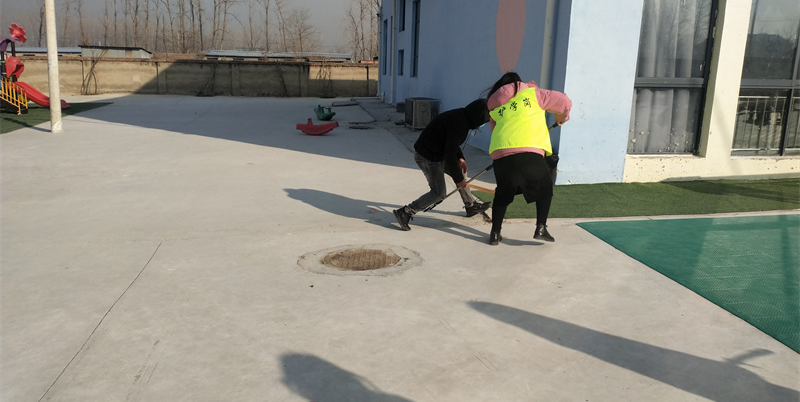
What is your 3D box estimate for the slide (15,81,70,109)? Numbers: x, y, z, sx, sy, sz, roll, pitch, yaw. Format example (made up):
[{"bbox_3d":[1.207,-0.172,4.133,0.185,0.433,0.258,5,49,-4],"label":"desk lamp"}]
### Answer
[{"bbox_3d":[-10.488,-3.142,20.199,1.800,0.820,0.650,2,11,4],"label":"slide"}]

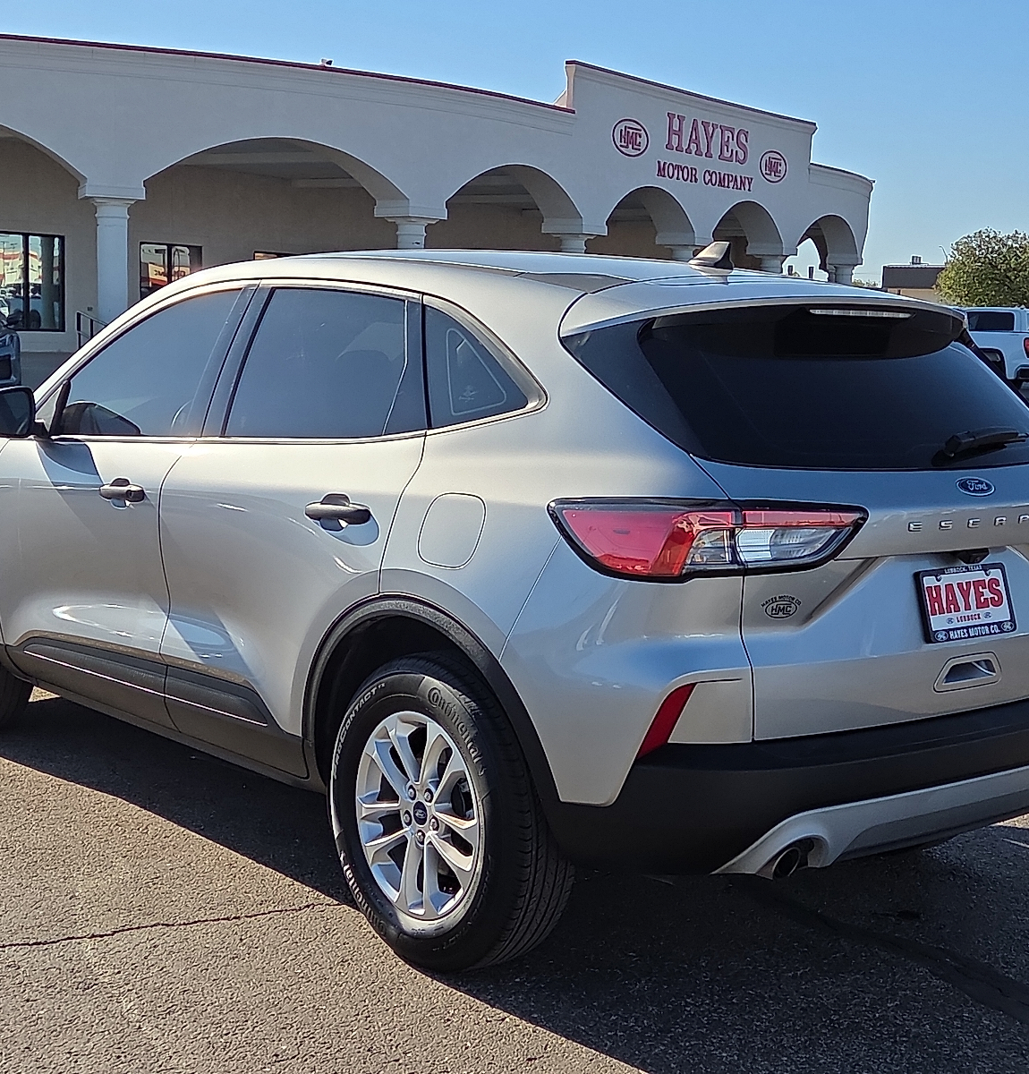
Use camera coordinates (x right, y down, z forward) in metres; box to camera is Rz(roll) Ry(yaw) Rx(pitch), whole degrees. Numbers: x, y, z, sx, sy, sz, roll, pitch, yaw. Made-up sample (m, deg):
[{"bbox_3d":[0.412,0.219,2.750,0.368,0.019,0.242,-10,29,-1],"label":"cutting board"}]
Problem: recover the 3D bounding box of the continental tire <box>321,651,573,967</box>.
[{"bbox_3d":[-0.145,0.623,3.992,0.230,0.715,0.715,-4,9,-40],"label":"continental tire"}]

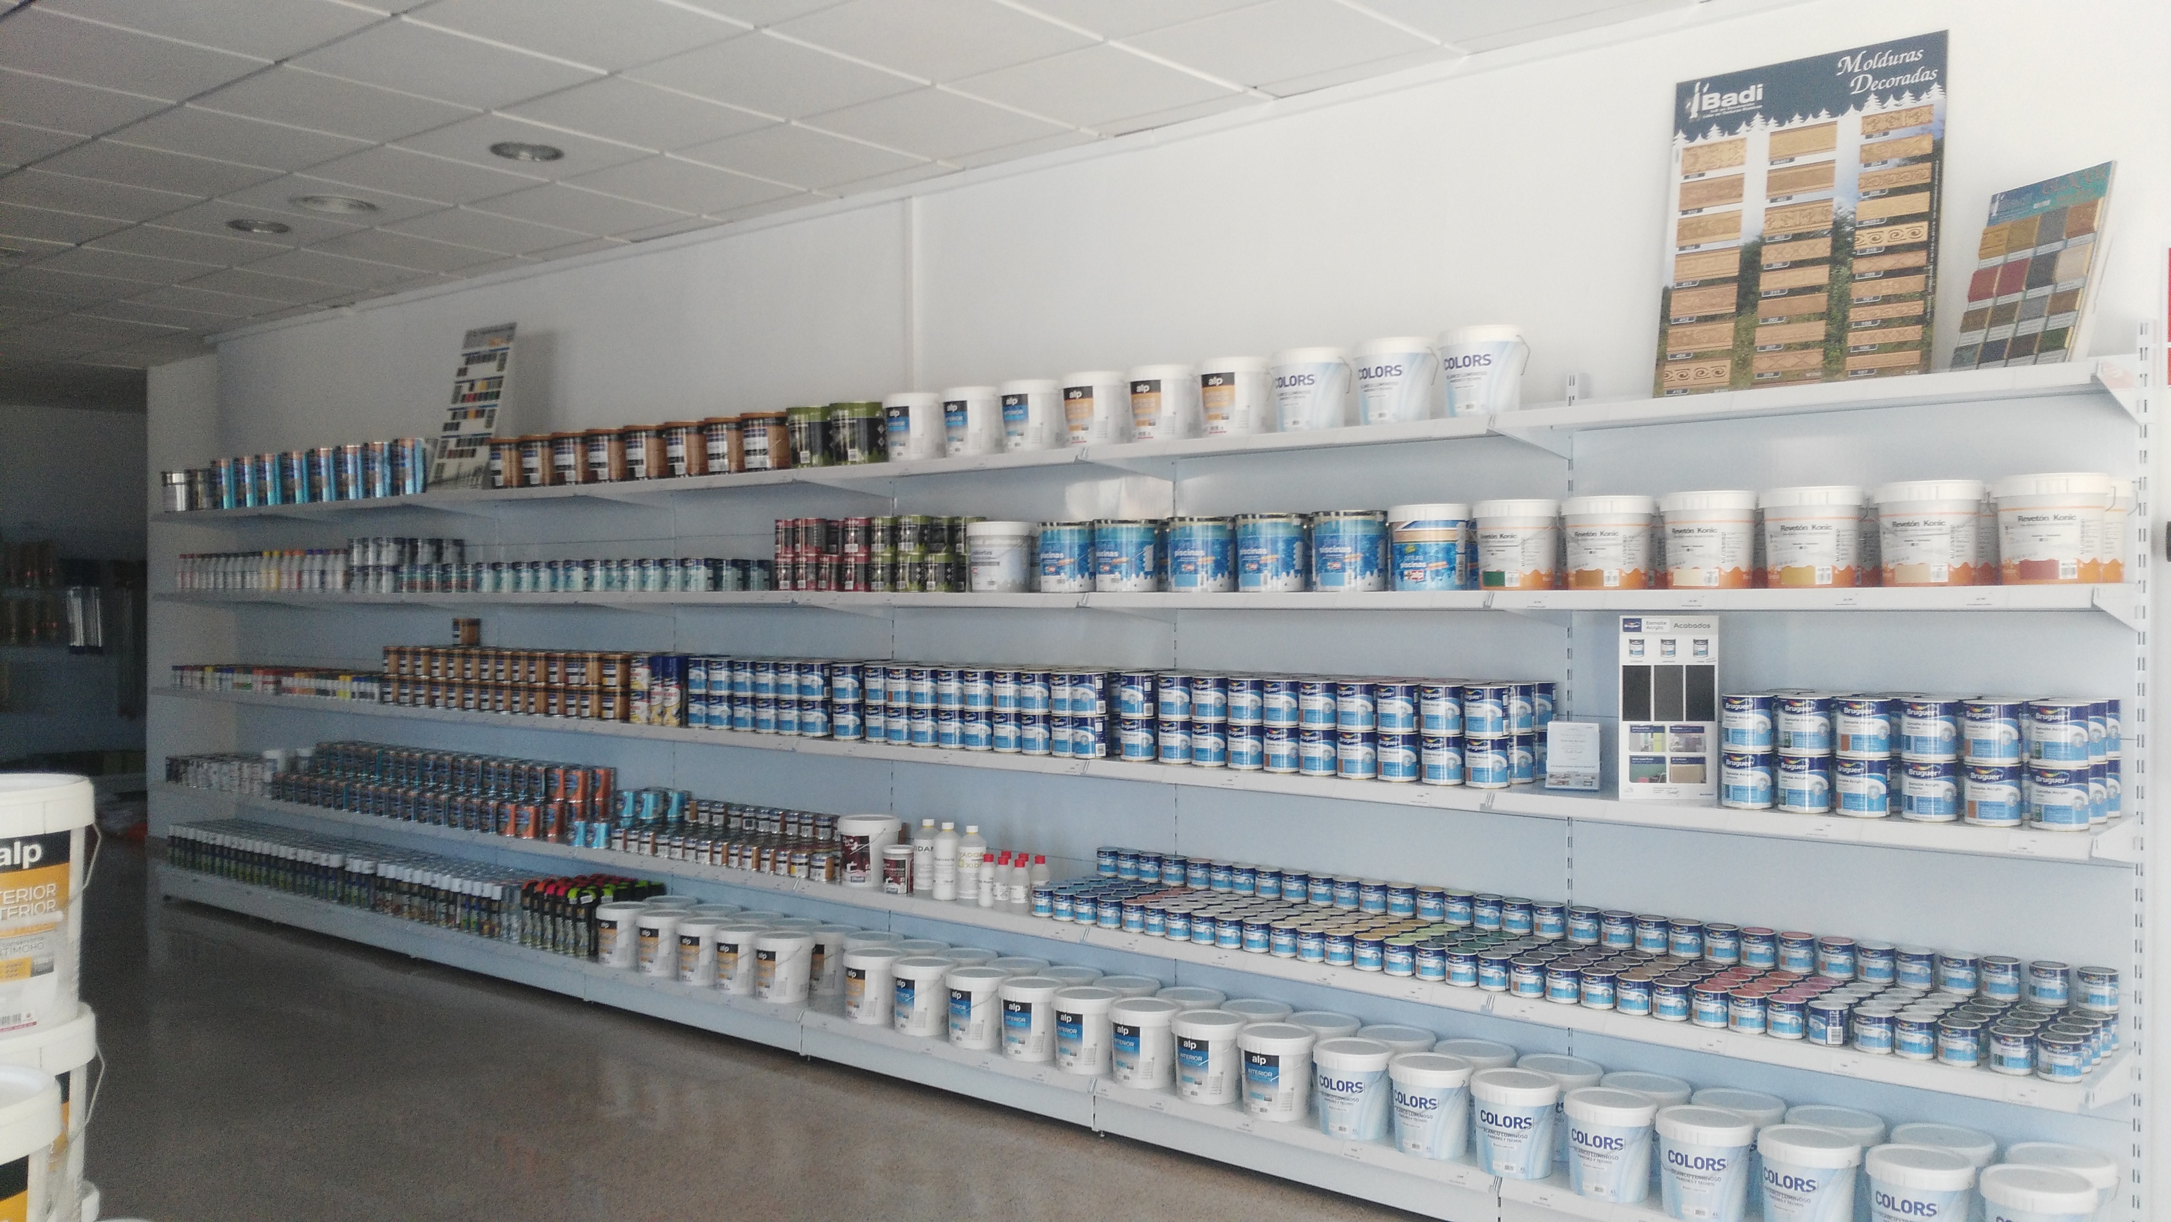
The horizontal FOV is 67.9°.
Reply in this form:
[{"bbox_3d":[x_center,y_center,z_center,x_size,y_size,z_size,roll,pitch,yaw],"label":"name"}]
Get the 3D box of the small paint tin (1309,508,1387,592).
[{"bbox_3d":[0.673,-0.150,4.097,0.185,0.196,0.185,0,1,32],"label":"small paint tin"}]

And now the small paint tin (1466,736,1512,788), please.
[{"bbox_3d":[0.946,0.354,3.790,0.098,0.117,0.098,0,1,0],"label":"small paint tin"}]

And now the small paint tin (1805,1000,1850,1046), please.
[{"bbox_3d":[1.513,0.838,3.286,0.073,0.077,0.073,1,1,38],"label":"small paint tin"}]

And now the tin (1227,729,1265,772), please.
[{"bbox_3d":[0.422,0.360,4.230,0.100,0.117,0.100,0,1,0],"label":"tin"}]

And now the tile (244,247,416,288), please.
[{"bbox_3d":[-3.225,-1.479,6.950,0.600,0.018,0.600,1,1,39],"label":"tile"}]

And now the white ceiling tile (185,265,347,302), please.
[{"bbox_3d":[-3.692,-1.495,7.339,0.595,0.020,0.595,1,2,38],"label":"white ceiling tile"}]

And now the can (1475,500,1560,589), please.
[{"bbox_3d":[1.001,-0.152,3.738,0.196,0.204,0.196,1,1,38],"label":"can"}]

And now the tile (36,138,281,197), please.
[{"bbox_3d":[-3.056,-1.458,5.310,0.595,0.018,0.595,1,1,38],"label":"tile"}]

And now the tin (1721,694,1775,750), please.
[{"bbox_3d":[1.404,0.240,3.422,0.098,0.117,0.098,1,1,39],"label":"tin"}]

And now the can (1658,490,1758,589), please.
[{"bbox_3d":[1.341,-0.153,3.473,0.199,0.207,0.199,1,1,38],"label":"can"}]

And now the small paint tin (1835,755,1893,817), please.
[{"bbox_3d":[1.609,0.365,3.333,0.100,0.119,0.100,0,1,35],"label":"small paint tin"}]

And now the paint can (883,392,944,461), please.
[{"bbox_3d":[-0.533,-0.565,5.011,0.197,0.203,0.197,0,1,0],"label":"paint can"}]

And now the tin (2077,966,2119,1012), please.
[{"bbox_3d":[2.088,0.778,3.322,0.074,0.076,0.074,1,2,38],"label":"tin"}]

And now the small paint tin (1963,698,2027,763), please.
[{"bbox_3d":[1.794,0.238,3.185,0.100,0.119,0.100,0,1,35],"label":"small paint tin"}]

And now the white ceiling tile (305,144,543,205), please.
[{"bbox_3d":[-2.217,-1.451,5.394,0.595,0.020,0.595,1,2,38],"label":"white ceiling tile"}]

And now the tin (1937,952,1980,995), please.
[{"bbox_3d":[1.887,0.785,3.481,0.074,0.076,0.074,1,2,38],"label":"tin"}]

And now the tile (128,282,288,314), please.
[{"bbox_3d":[-4.208,-1.510,7.790,0.600,0.020,0.600,1,1,39],"label":"tile"}]

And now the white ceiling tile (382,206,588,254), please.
[{"bbox_3d":[-2.333,-1.478,6.290,0.600,0.020,0.600,1,1,39],"label":"white ceiling tile"}]

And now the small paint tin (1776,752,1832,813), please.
[{"bbox_3d":[1.486,0.356,3.330,0.102,0.117,0.102,1,1,38],"label":"small paint tin"}]

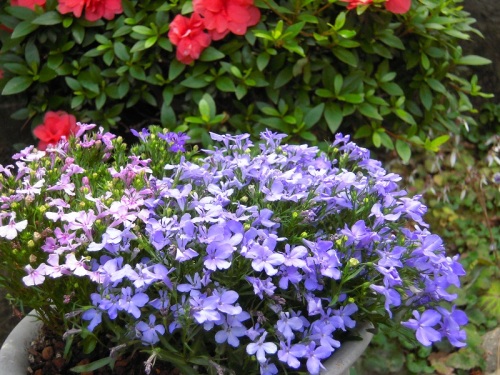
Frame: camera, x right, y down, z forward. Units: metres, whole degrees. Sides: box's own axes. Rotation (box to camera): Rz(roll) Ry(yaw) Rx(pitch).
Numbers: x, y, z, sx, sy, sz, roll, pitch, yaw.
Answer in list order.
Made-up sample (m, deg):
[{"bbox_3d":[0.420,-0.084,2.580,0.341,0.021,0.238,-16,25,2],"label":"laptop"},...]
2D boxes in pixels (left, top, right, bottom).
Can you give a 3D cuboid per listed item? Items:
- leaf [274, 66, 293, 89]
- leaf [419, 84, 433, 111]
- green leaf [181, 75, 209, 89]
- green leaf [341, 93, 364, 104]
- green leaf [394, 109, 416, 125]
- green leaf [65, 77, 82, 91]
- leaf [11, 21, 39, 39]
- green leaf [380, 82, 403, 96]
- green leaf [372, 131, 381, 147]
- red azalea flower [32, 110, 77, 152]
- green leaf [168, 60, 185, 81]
[{"bbox_3d":[0.043,-0.137,1.060,0.016,0.007,0.037,35,74,19],"label":"leaf"},{"bbox_3d":[0.207,-0.106,1.000,0.014,0.034,0.006,-6,-10,-5],"label":"leaf"},{"bbox_3d":[-0.062,-0.122,0.980,0.036,0.006,0.018,-9,50,-10],"label":"green leaf"},{"bbox_3d":[0.123,-0.109,1.030,0.032,0.007,0.012,-4,53,10],"label":"green leaf"},{"bbox_3d":[0.179,-0.081,0.980,0.030,0.006,0.011,39,67,20],"label":"green leaf"},{"bbox_3d":[-0.207,-0.122,1.000,0.029,0.006,0.013,37,58,16],"label":"green leaf"},{"bbox_3d":[-0.256,-0.179,0.970,0.037,0.006,0.018,-32,56,-9],"label":"leaf"},{"bbox_3d":[0.166,-0.114,1.000,0.029,0.006,0.013,33,65,17],"label":"green leaf"},{"bbox_3d":[0.153,-0.058,1.030,0.010,0.007,0.023,-3,60,-1],"label":"green leaf"},{"bbox_3d":[-0.232,-0.067,1.020,0.055,0.051,0.036,-3,25,-7],"label":"red azalea flower"},{"bbox_3d":[-0.091,-0.144,1.040,0.017,0.032,0.007,29,-10,12],"label":"green leaf"}]

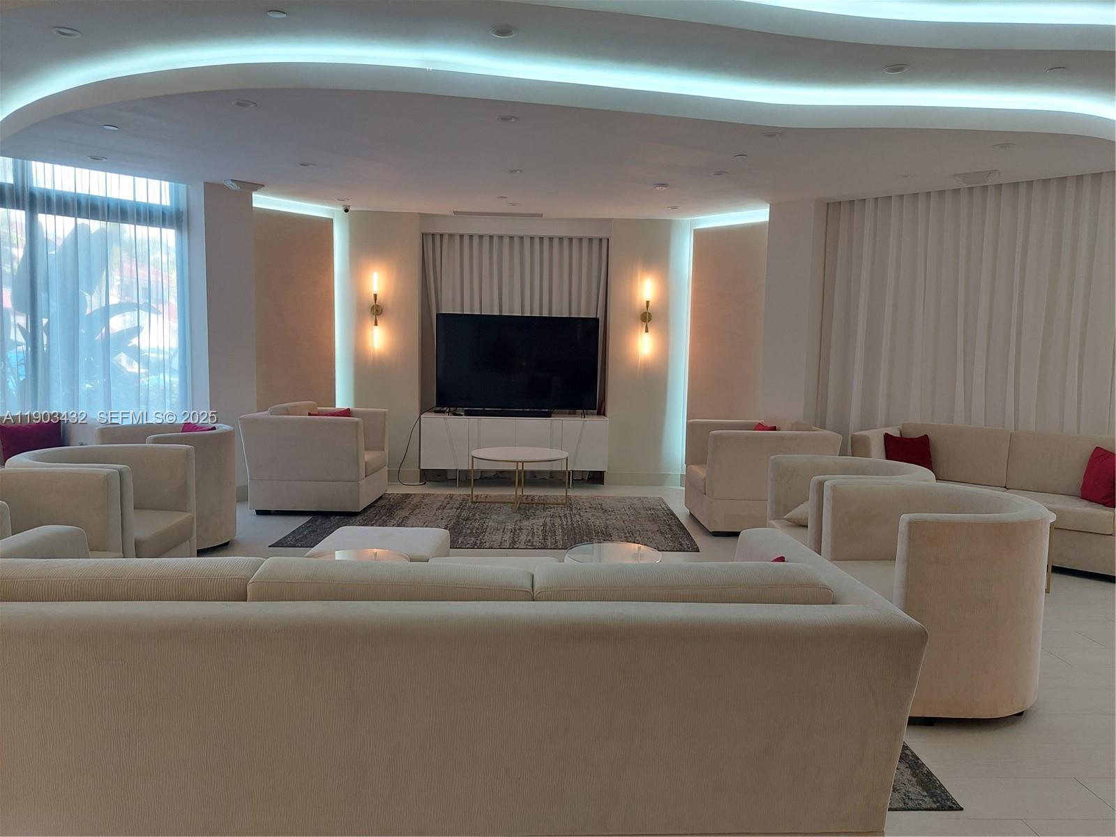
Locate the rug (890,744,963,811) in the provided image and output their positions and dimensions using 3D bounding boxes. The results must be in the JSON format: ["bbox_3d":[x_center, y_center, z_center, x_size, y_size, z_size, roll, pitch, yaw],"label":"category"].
[{"bbox_3d":[-0.232,1.141,3.479,3.060,0.010,1.980,1,6,-1],"label":"rug"}]

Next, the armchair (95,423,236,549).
[{"bbox_3d":[-2.550,0.457,5.227,0.727,0.809,0.747,5,7,34],"label":"armchair"}]

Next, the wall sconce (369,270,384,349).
[{"bbox_3d":[-1.805,-1.076,7.702,0.130,0.770,0.120,1,6,-1],"label":"wall sconce"}]

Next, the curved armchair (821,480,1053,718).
[{"bbox_3d":[1.739,0.765,3.513,0.820,0.820,0.960,1,6,-1],"label":"curved armchair"}]

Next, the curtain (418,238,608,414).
[{"bbox_3d":[-0.456,-0.611,8.055,1.910,2.580,0.140,1,6,-1],"label":"curtain"}]

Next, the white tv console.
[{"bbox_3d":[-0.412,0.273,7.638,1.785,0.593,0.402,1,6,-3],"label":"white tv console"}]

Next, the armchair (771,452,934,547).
[{"bbox_3d":[1.543,0.658,3.998,0.737,0.809,0.732,1,6,-1],"label":"armchair"}]

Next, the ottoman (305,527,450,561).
[{"bbox_3d":[-0.915,0.858,4.036,0.620,0.440,0.640,1,6,-1],"label":"ottoman"}]

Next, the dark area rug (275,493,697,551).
[{"bbox_3d":[-0.493,0.794,6.224,2.919,0.011,1.876,1,6,-1],"label":"dark area rug"}]

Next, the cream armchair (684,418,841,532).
[{"bbox_3d":[1.581,0.441,6.112,0.938,0.813,0.880,1,6,-2],"label":"cream armchair"}]

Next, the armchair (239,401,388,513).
[{"bbox_3d":[-2.122,0.339,6.855,1.000,0.870,0.930,1,6,2],"label":"armchair"}]

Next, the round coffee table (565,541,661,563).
[{"bbox_3d":[0.273,0.894,3.831,0.475,0.450,0.475,1,6,0],"label":"round coffee table"}]

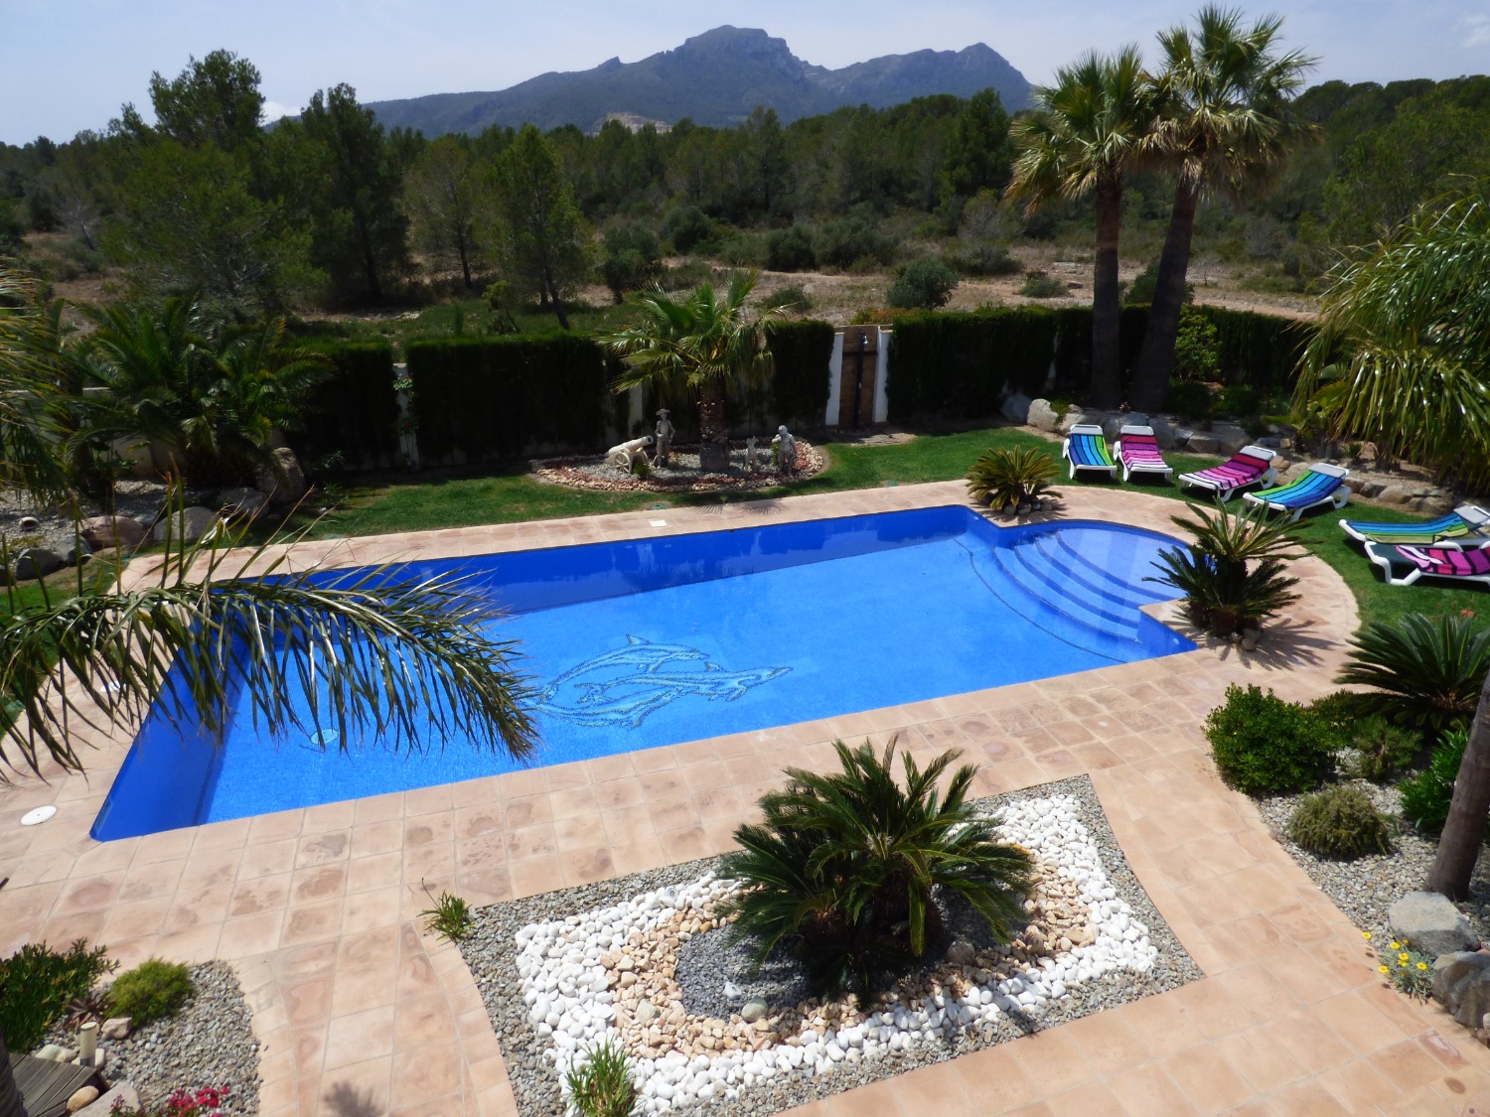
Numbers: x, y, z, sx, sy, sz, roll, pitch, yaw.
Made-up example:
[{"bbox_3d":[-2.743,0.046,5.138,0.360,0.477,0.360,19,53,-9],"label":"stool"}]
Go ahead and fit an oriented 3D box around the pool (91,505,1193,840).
[{"bbox_3d":[0.332,1.170,10.607,12.630,1.400,4.870,-6,24,-18],"label":"pool"}]

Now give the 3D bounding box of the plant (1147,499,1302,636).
[{"bbox_3d":[5.414,0.109,9.782,1.600,1.450,1.600,15,27,28],"label":"plant"}]

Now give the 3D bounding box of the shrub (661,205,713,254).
[{"bbox_3d":[-3.677,-20.809,54.426,3.300,2.950,3.300,0,23,-4],"label":"shrub"}]

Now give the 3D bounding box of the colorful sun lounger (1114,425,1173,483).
[{"bbox_3d":[7.594,-1.997,16.380,0.720,0.640,1.850,6,24,12],"label":"colorful sun lounger"}]

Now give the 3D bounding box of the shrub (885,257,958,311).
[{"bbox_3d":[7.097,-10.934,34.241,2.800,2.000,2.660,6,24,10],"label":"shrub"}]

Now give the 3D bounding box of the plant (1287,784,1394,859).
[{"bbox_3d":[4.531,1.970,6.547,0.750,0.430,0.750,20,29,37],"label":"plant"}]

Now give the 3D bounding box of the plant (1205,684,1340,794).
[{"bbox_3d":[4.631,1.581,7.585,1.017,0.918,1.017,17,28,33],"label":"plant"}]

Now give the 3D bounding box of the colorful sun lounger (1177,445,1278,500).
[{"bbox_3d":[8.644,-1.550,15.363,1.850,0.640,0.720,-14,27,-30],"label":"colorful sun lounger"}]

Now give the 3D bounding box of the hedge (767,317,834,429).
[{"bbox_3d":[1.145,-4.016,18.879,1.400,2.250,0.750,-7,24,-16],"label":"hedge"}]

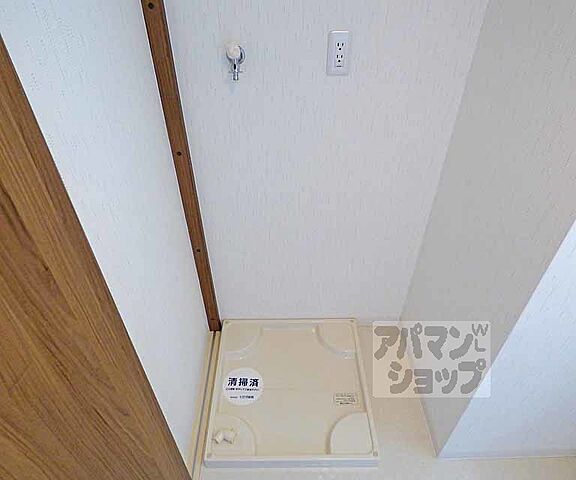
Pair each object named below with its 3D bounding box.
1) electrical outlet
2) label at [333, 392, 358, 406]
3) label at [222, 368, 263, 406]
[{"bbox_3d":[0.153,-0.553,1.034,0.070,0.120,0.010,0,37,0],"label":"electrical outlet"},{"bbox_3d":[0.242,0.665,1.446,0.108,0.004,0.061,0,37,0],"label":"label"},{"bbox_3d":[-0.192,0.630,1.495,0.176,0.004,0.176,0,37,0],"label":"label"}]

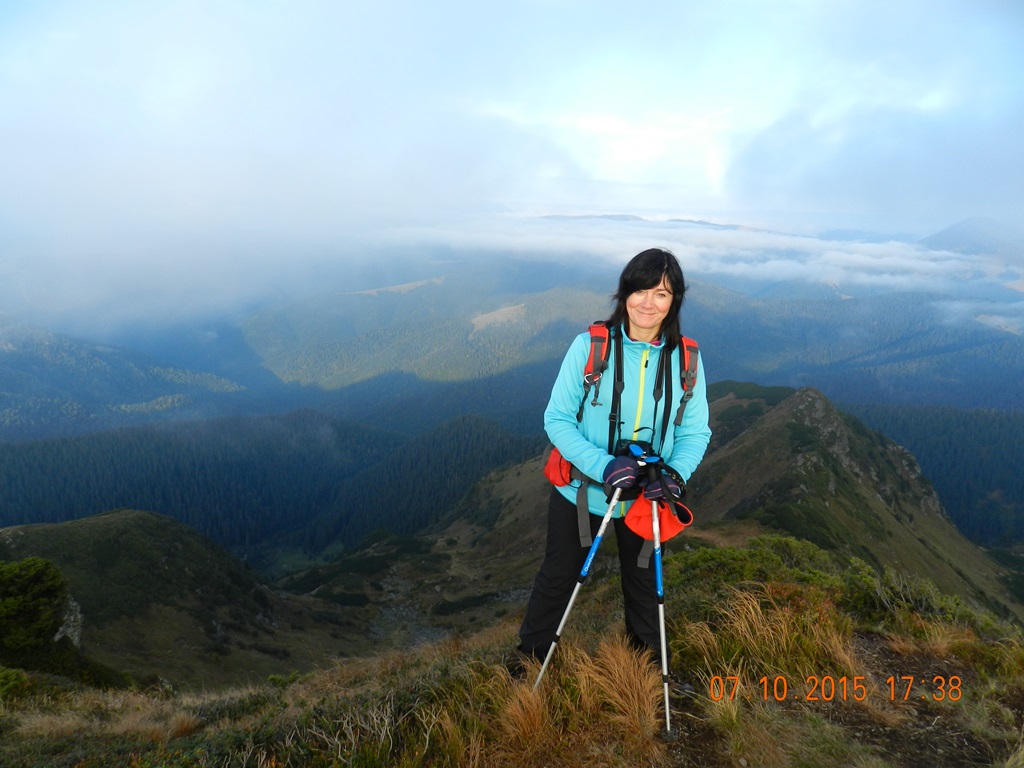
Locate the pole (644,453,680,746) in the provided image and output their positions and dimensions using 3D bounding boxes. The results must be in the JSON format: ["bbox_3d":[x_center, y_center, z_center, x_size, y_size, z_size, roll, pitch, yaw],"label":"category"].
[{"bbox_3d":[0.465,0.703,2.119,0.060,1.031,0.060,-6,15,2],"label":"pole"}]

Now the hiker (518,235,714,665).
[{"bbox_3d":[0.344,0.362,2.280,0.620,1.590,0.500,2,14,0],"label":"hiker"}]

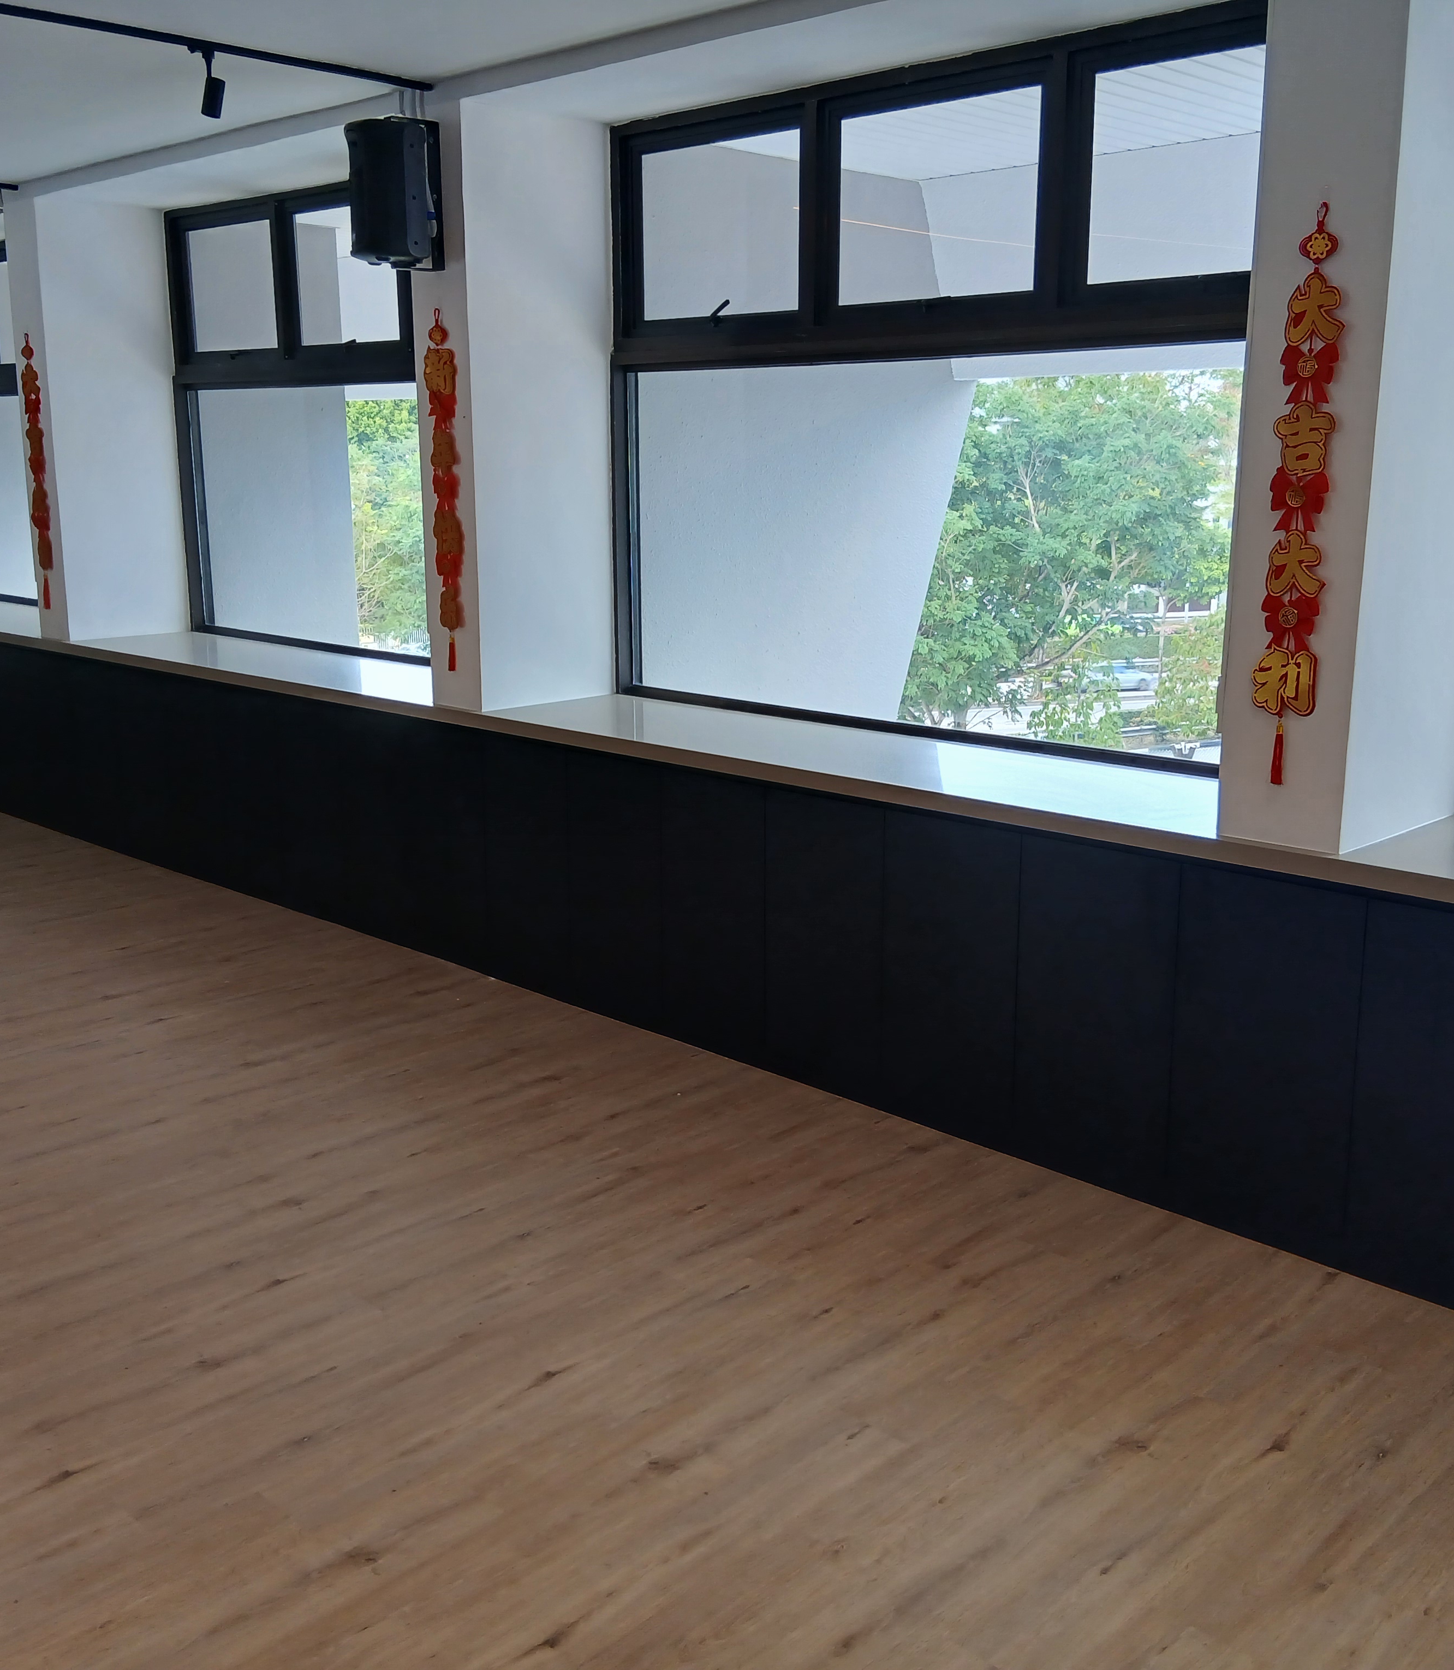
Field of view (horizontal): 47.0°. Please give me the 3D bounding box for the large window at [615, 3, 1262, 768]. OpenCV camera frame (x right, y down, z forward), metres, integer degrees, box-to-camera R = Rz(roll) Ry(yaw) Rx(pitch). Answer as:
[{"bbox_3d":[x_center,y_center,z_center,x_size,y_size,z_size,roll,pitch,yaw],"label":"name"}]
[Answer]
[{"bbox_3d":[0.558,-1.143,4.548,2.457,1.759,0.110,12,18,43],"label":"large window"}]

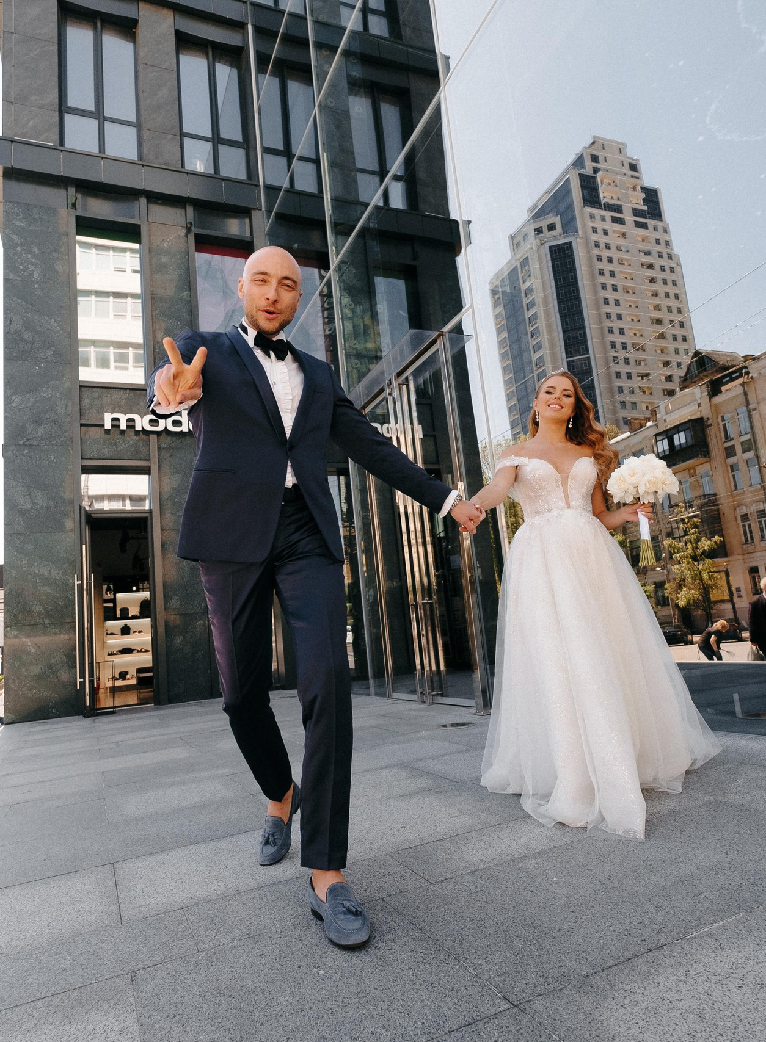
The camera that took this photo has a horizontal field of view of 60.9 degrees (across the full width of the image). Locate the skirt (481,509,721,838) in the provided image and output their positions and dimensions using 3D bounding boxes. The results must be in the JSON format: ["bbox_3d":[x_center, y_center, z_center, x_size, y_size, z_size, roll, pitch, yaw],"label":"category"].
[{"bbox_3d":[0.925,0.483,2.628,1.100,1.077,1.229,-4,-9,-8],"label":"skirt"}]

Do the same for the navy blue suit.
[{"bbox_3d":[-0.187,0.178,1.931,0.912,1.471,0.915,-2,-10,-20],"label":"navy blue suit"}]

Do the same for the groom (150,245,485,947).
[{"bbox_3d":[-0.106,0.084,1.900,1.051,1.829,1.196,-2,-10,-20],"label":"groom"}]

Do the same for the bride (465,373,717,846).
[{"bbox_3d":[0.853,0.207,2.668,1.191,1.646,1.229,-4,-9,-8],"label":"bride"}]

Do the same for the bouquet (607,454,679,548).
[{"bbox_3d":[0.986,-0.062,2.462,0.280,0.420,0.280,-4,-9,-8],"label":"bouquet"}]

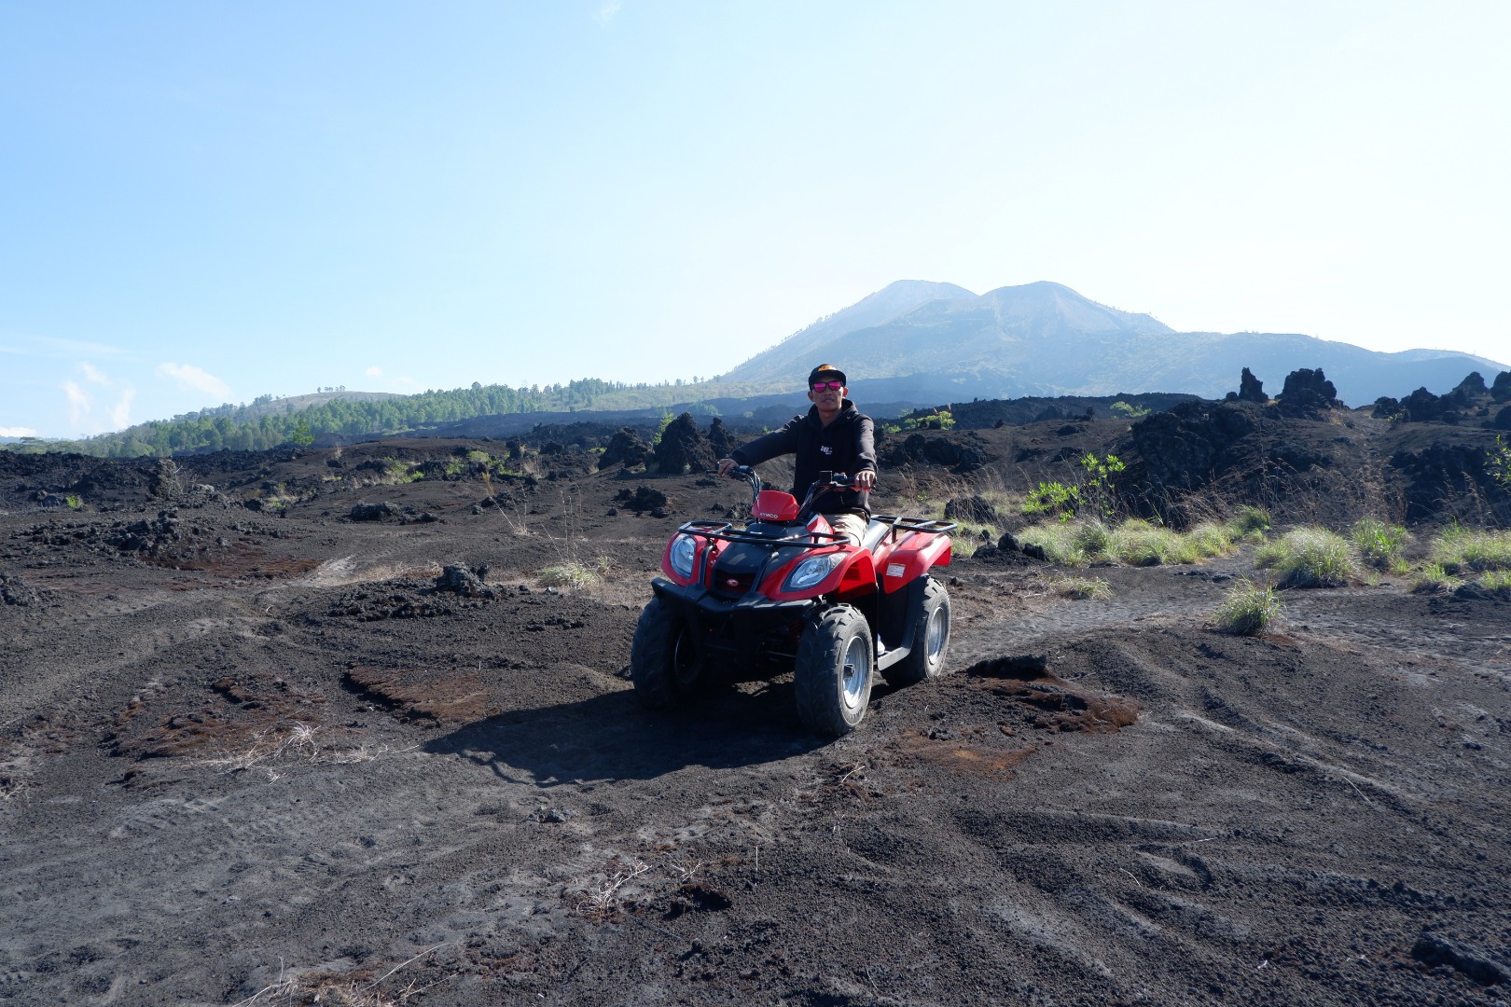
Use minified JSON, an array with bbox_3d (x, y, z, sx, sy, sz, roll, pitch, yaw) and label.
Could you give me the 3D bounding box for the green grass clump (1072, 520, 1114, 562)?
[{"bbox_3d":[3.561,0.399,10.200,0.430,0.440,0.410,1,3,19],"label":"green grass clump"}]

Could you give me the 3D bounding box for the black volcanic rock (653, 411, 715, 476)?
[{"bbox_3d":[-1.813,-1.514,24.500,1.540,1.540,1.310,0,3,-4],"label":"black volcanic rock"}]

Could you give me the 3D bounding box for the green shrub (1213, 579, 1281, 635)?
[{"bbox_3d":[3.515,0.739,6.900,0.440,0.380,0.420,2,3,27],"label":"green shrub"}]

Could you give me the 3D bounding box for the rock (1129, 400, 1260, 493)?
[{"bbox_3d":[8.189,-1.046,18.000,2.200,1.700,1.700,2,3,24],"label":"rock"}]

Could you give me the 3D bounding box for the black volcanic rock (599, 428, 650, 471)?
[{"bbox_3d":[-3.462,-1.419,25.500,1.320,1.140,1.150,1,3,0],"label":"black volcanic rock"}]

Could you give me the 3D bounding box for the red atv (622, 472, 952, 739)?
[{"bbox_3d":[0.235,0.360,4.460,0.970,1.070,1.770,3,3,24],"label":"red atv"}]

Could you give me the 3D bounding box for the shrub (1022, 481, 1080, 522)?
[{"bbox_3d":[3.547,-0.021,11.600,0.660,0.530,0.560,1,3,17],"label":"shrub"}]

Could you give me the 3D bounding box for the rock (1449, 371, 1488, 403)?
[{"bbox_3d":[22.898,-3.736,31.000,1.190,1.040,1.010,2,4,36],"label":"rock"}]

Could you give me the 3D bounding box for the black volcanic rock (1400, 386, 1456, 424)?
[{"bbox_3d":[17.744,-2.605,25.500,1.390,0.940,1.110,2,3,35],"label":"black volcanic rock"}]

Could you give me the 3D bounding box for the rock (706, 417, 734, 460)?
[{"bbox_3d":[-1.027,-1.867,28.000,0.800,1.250,0.800,1,3,0],"label":"rock"}]

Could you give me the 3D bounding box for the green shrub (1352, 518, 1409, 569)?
[{"bbox_3d":[6.275,0.409,9.700,0.550,0.490,0.500,2,3,33],"label":"green shrub"}]

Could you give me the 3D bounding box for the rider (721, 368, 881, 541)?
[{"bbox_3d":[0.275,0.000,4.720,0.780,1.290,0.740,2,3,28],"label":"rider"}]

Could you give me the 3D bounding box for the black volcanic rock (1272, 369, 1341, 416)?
[{"bbox_3d":[14.308,-2.875,25.000,1.600,1.250,1.300,2,3,30],"label":"black volcanic rock"}]

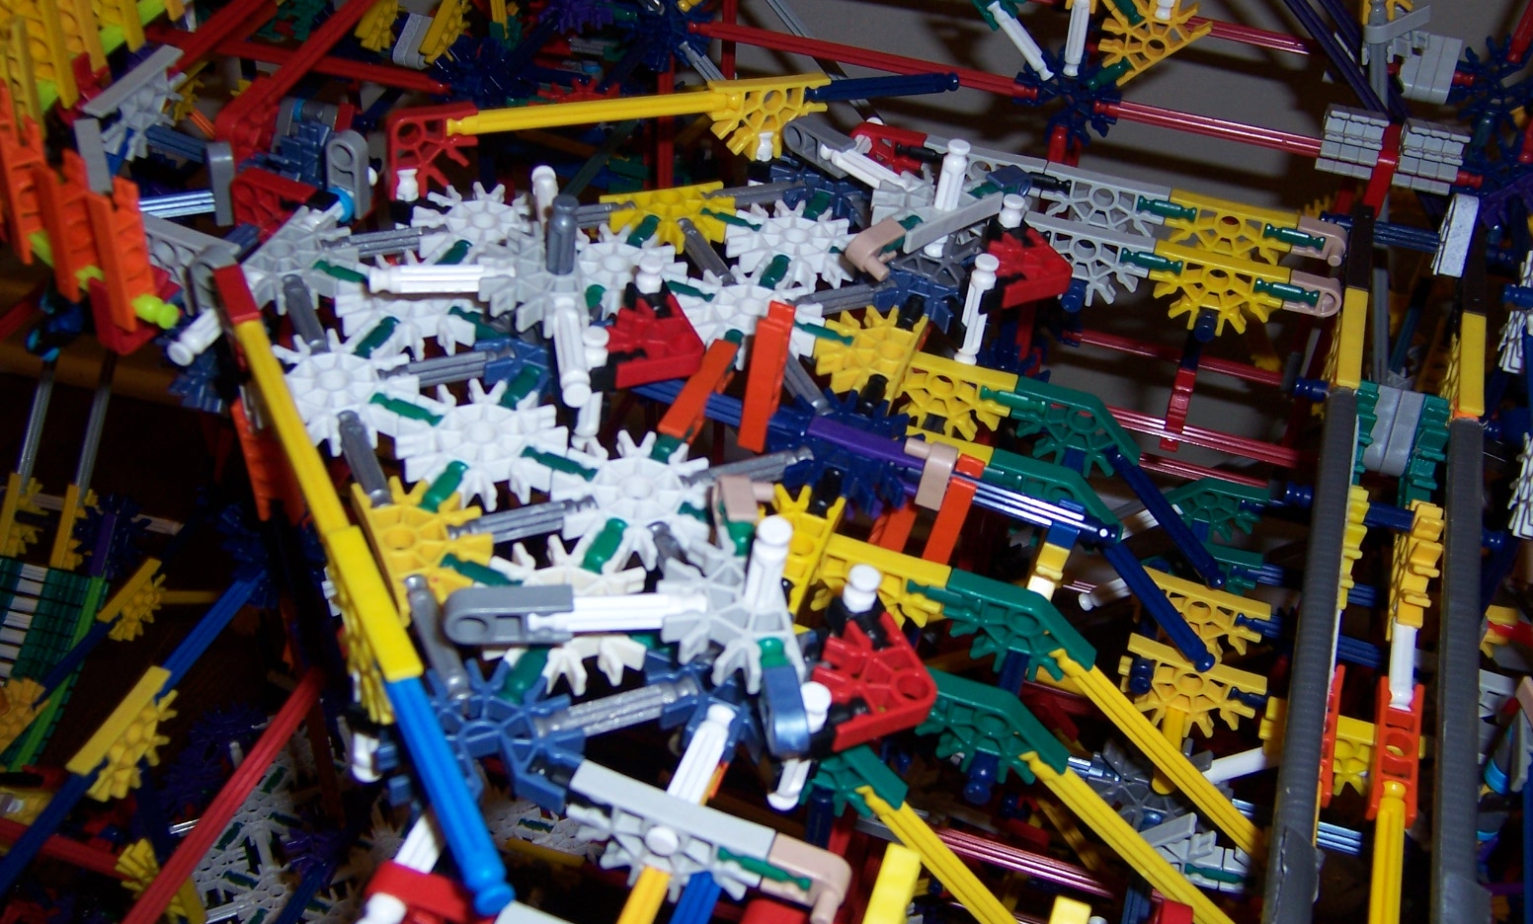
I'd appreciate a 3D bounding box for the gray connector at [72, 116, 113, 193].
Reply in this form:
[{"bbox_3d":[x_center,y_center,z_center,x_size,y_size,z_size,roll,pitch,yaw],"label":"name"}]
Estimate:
[{"bbox_3d":[-0.187,-0.085,0.406,0.006,0.024,0.010,-14,42,-22],"label":"gray connector"}]

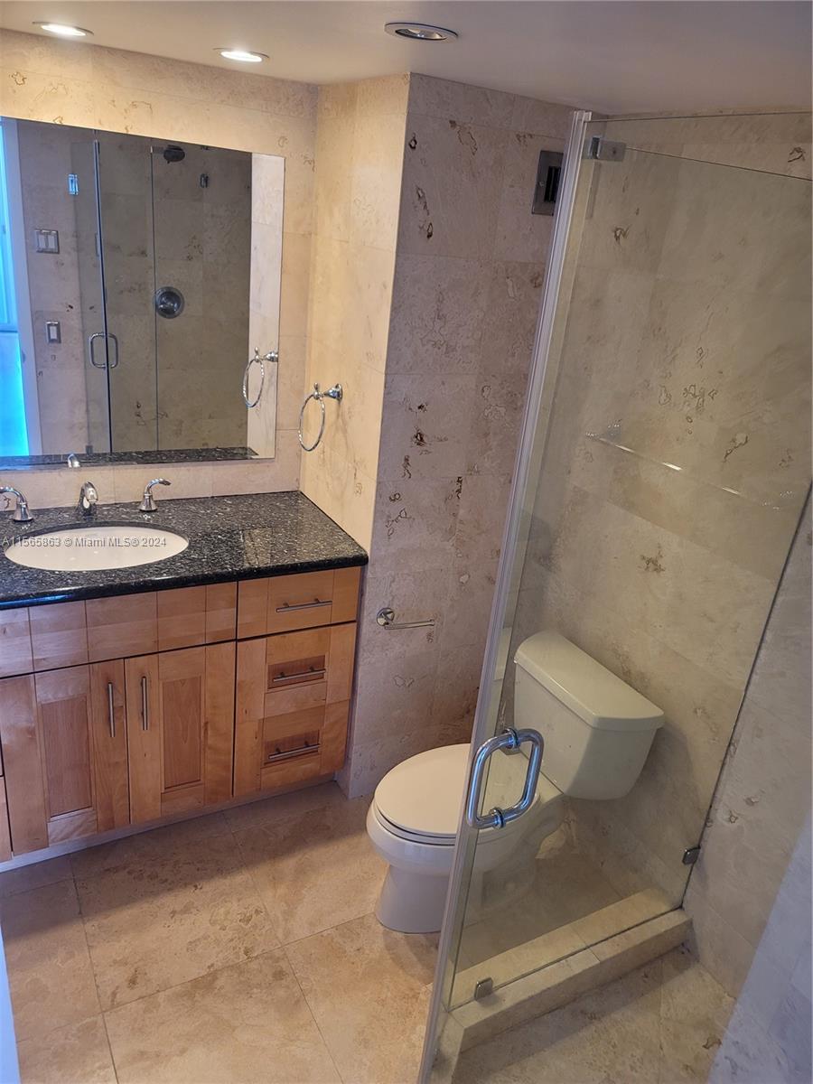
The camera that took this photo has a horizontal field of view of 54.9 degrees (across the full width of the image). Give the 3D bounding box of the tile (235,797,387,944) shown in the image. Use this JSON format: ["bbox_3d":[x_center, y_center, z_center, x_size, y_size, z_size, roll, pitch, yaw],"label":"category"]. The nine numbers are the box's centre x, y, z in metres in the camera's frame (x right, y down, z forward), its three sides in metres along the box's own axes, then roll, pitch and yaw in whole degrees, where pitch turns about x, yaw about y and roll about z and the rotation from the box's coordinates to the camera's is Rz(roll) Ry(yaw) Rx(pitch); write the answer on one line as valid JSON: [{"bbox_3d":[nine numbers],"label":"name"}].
[{"bbox_3d":[-0.241,0.987,2.402,0.457,0.012,0.457,-6,25,-28],"label":"tile"}]

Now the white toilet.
[{"bbox_3d":[0.223,0.721,2.266,0.760,0.670,0.490,-6,25,-28],"label":"white toilet"}]

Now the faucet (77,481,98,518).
[{"bbox_3d":[-0.955,-0.123,2.365,0.056,0.114,0.150,-6,25,-28],"label":"faucet"}]

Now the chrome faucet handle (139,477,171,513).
[{"bbox_3d":[-0.802,-0.153,2.496,0.096,0.102,0.055,-6,25,-28],"label":"chrome faucet handle"}]

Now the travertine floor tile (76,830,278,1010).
[{"bbox_3d":[-0.640,1.031,2.186,0.457,0.012,0.457,-6,25,-28],"label":"travertine floor tile"}]

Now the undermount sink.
[{"bbox_3d":[-0.875,0.091,2.245,0.490,0.160,0.370,-6,25,-28],"label":"undermount sink"}]

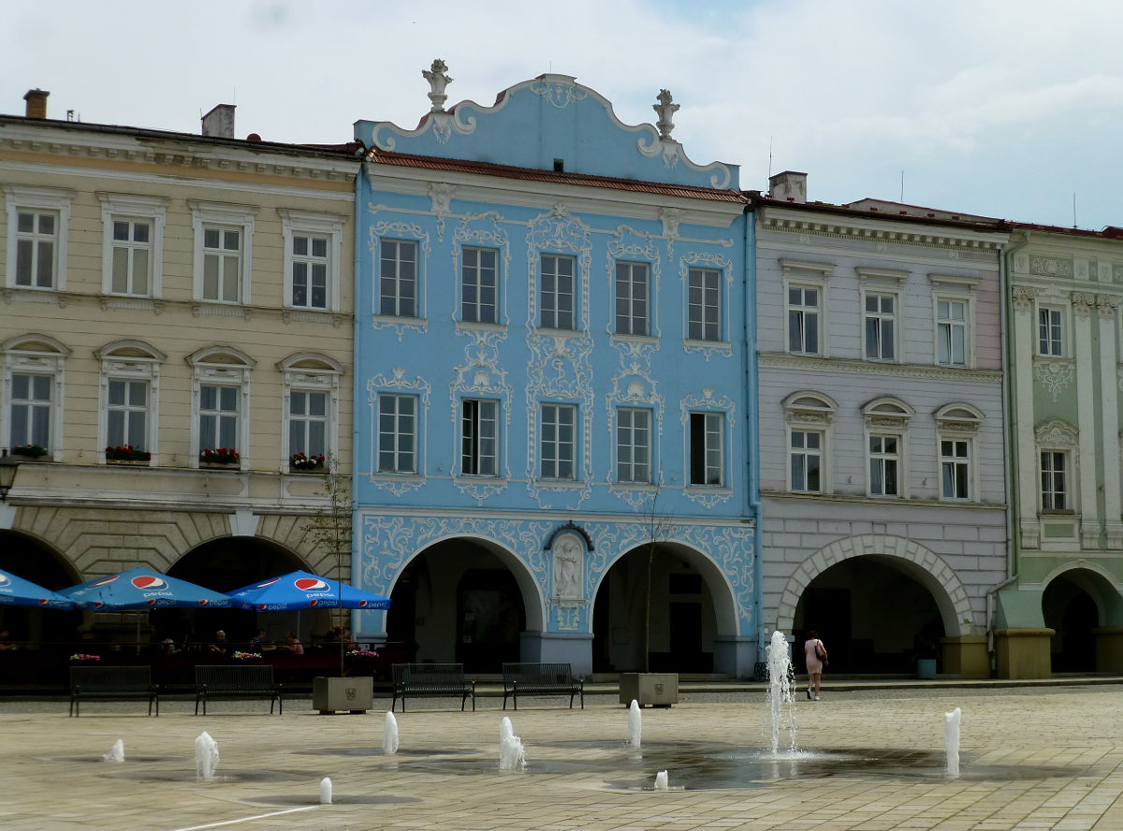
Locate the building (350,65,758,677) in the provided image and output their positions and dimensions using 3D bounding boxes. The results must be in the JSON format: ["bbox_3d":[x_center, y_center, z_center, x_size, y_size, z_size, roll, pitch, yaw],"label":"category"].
[{"bbox_3d":[-0.214,-1.173,59.246,12.080,16.596,1.500,3,-8,-25],"label":"building"}]

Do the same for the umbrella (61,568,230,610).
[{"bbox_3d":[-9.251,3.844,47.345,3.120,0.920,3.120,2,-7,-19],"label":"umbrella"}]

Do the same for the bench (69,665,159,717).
[{"bbox_3d":[-8.317,5.131,39.862,1.580,0.930,0.620,3,-8,-25],"label":"bench"}]

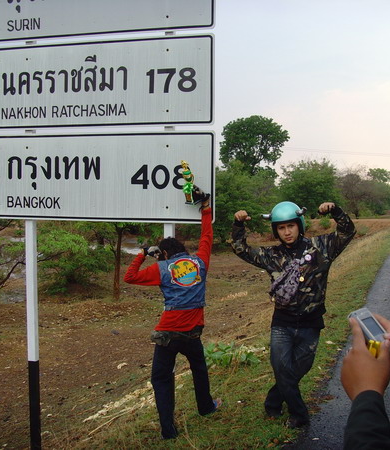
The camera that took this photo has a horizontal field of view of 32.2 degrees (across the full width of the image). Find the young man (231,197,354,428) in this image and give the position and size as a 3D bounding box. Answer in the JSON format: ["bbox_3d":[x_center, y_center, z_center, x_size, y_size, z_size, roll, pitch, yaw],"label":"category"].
[{"bbox_3d":[0.750,0.682,5.150,0.950,1.710,0.480,0,2,11],"label":"young man"}]

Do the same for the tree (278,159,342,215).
[{"bbox_3d":[12.534,-3.886,74.000,7.200,6.900,6.800,0,2,0],"label":"tree"}]

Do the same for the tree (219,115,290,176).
[{"bbox_3d":[6.161,-5.643,70.000,7.400,11.600,7.200,0,2,0],"label":"tree"}]

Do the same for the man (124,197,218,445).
[{"bbox_3d":[-0.188,0.758,5.420,0.770,1.930,0.620,0,2,-4],"label":"man"}]

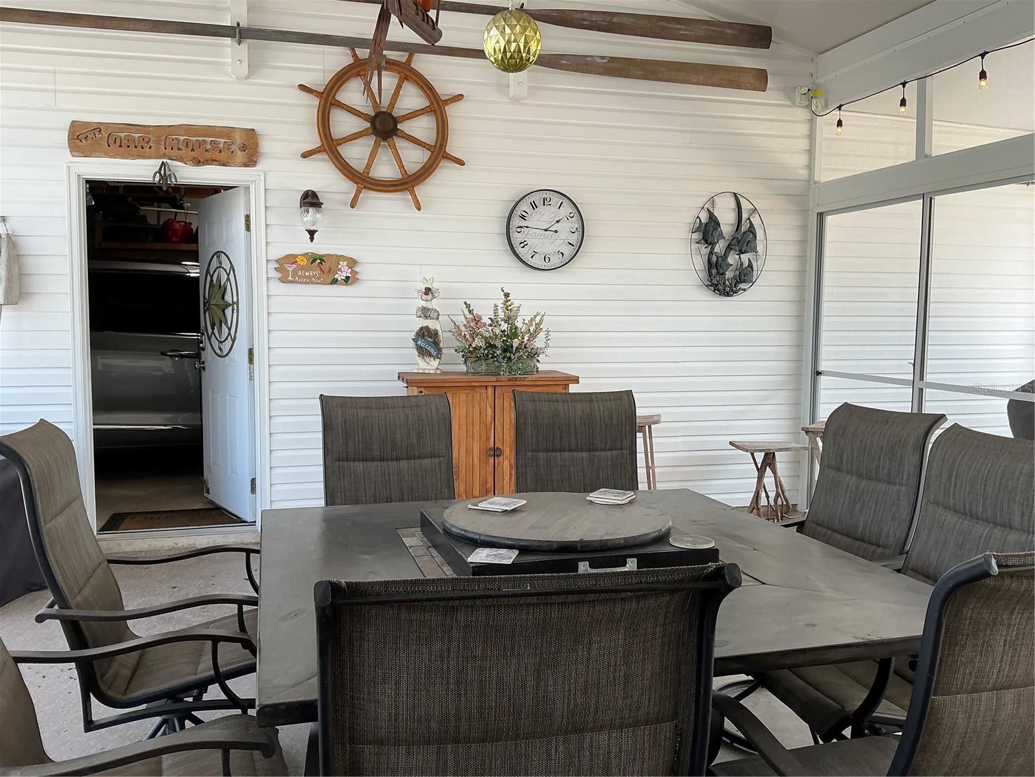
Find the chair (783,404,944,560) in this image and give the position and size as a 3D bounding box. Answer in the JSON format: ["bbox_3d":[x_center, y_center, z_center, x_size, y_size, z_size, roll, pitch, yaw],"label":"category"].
[{"bbox_3d":[0.982,0.604,2.914,0.740,1.053,0.600,-1,5,-17],"label":"chair"}]

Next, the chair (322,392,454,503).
[{"bbox_3d":[-0.486,0.578,3.106,0.600,1.053,0.740,0,5,-9],"label":"chair"}]

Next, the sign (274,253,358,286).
[{"bbox_3d":[-1.186,-0.703,4.944,0.478,0.192,0.025,-1,5,-13],"label":"sign"}]

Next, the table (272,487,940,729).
[{"bbox_3d":[0.104,0.813,2.264,1.530,0.745,1.460,-1,5,-15],"label":"table"}]

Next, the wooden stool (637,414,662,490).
[{"bbox_3d":[0.676,0.566,5.230,0.430,0.750,0.300,1,5,12],"label":"wooden stool"}]

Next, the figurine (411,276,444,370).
[{"bbox_3d":[-0.541,-0.380,5.049,0.190,0.576,0.090,1,5,2],"label":"figurine"}]

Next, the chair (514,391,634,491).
[{"bbox_3d":[0.311,0.568,3.310,0.620,1.060,0.730,-1,5,-10],"label":"chair"}]

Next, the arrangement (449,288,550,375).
[{"bbox_3d":[-0.102,-0.338,5.003,0.618,0.509,0.300,-1,5,-13],"label":"arrangement"}]

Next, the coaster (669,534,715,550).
[{"bbox_3d":[0.447,0.392,2.142,0.112,0.008,0.112,0,5,0],"label":"coaster"}]

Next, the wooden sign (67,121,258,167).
[{"bbox_3d":[-1.972,-1.373,4.692,0.995,0.216,0.040,-1,5,-13],"label":"wooden sign"}]

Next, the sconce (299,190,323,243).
[{"bbox_3d":[-1.195,-1.003,4.860,0.145,0.314,0.200,-1,5,-13],"label":"sconce"}]

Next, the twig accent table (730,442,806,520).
[{"bbox_3d":[1.615,0.636,5.446,0.445,0.540,0.350,-1,5,-13],"label":"twig accent table"}]

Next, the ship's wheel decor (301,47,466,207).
[{"bbox_3d":[-0.786,-1.550,4.949,0.970,0.970,0.110,-1,5,-13],"label":"ship's wheel decor"}]

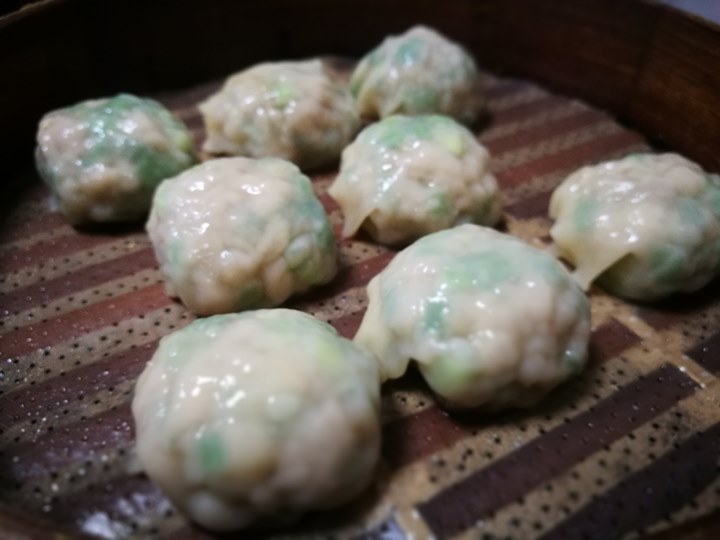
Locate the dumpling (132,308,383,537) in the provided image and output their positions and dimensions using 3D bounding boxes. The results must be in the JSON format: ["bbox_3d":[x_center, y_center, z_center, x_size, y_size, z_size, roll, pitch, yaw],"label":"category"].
[{"bbox_3d":[-0.019,0.026,0.106,0.045,0.032,0.043,1,41,0],"label":"dumpling"}]

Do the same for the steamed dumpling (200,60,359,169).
[{"bbox_3d":[-0.028,-0.055,0.198,0.054,0.032,0.051,1,41,0],"label":"steamed dumpling"}]

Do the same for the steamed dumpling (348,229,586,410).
[{"bbox_3d":[0.024,0.009,0.124,0.051,0.033,0.046,1,41,0],"label":"steamed dumpling"}]

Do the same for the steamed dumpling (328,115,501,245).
[{"bbox_3d":[0.016,-0.027,0.166,0.050,0.033,0.047,1,41,0],"label":"steamed dumpling"}]

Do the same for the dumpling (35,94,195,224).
[{"bbox_3d":[-0.074,-0.034,0.171,0.045,0.035,0.044,1,41,0],"label":"dumpling"}]

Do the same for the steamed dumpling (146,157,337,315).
[{"bbox_3d":[-0.030,-0.009,0.144,0.047,0.035,0.046,1,41,0],"label":"steamed dumpling"}]

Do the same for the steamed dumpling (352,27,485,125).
[{"bbox_3d":[0.022,-0.077,0.223,0.051,0.034,0.049,1,41,0],"label":"steamed dumpling"}]

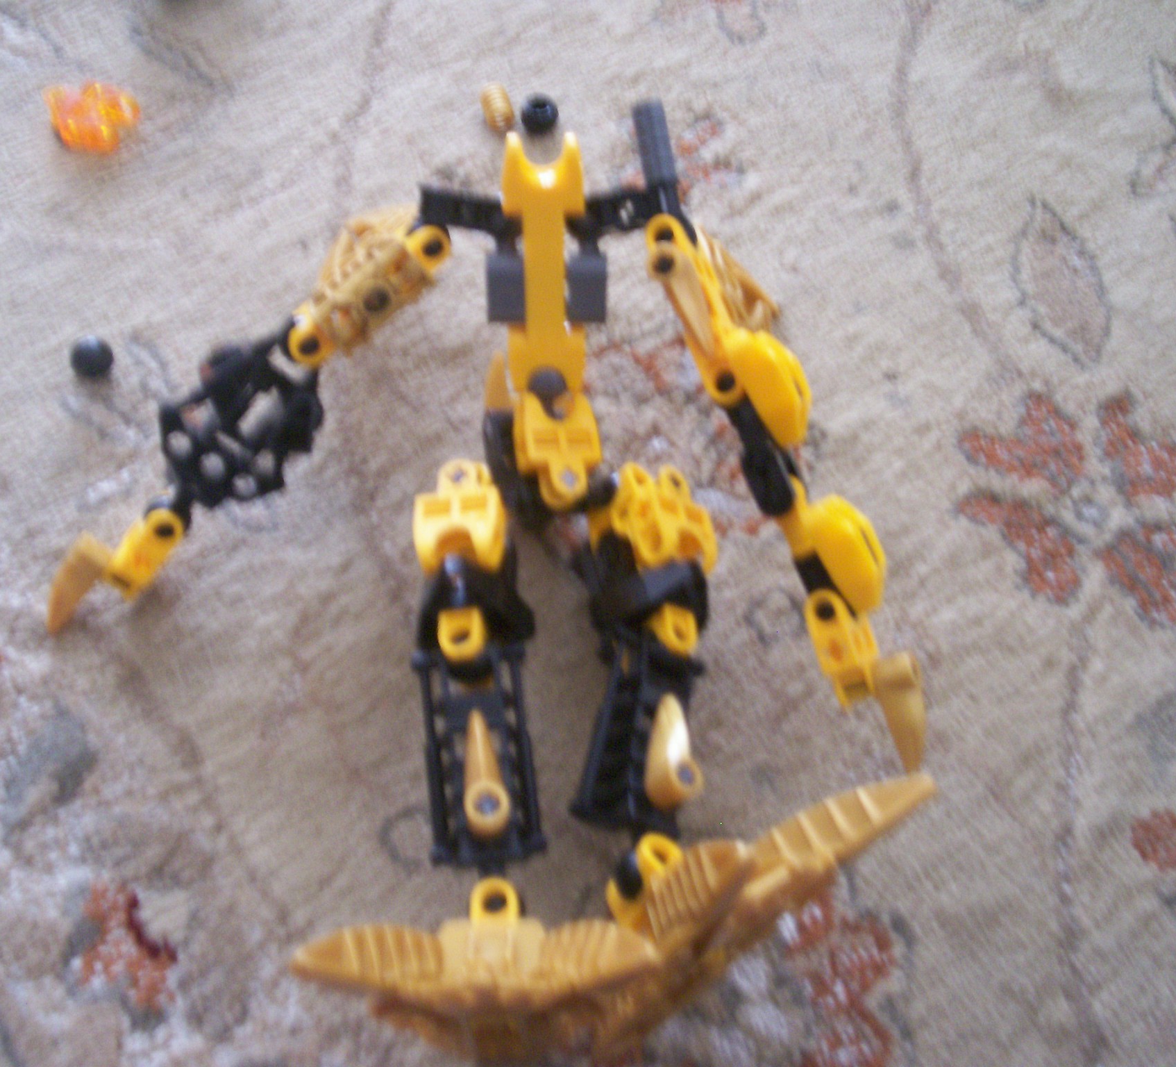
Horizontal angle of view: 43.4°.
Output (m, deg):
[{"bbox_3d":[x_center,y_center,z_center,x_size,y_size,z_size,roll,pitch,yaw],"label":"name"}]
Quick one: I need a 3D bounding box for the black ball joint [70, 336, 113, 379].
[{"bbox_3d":[-0.118,-0.042,0.353,0.010,0.010,0.010,0,57,0],"label":"black ball joint"}]

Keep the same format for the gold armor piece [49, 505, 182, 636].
[{"bbox_3d":[-0.096,0.007,0.301,0.021,0.012,0.025,7,57,4],"label":"gold armor piece"}]

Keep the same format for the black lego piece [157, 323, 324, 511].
[{"bbox_3d":[-0.073,-0.024,0.312,0.029,0.013,0.044,39,80,6],"label":"black lego piece"}]

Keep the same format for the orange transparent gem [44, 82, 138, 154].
[{"bbox_3d":[-0.133,-0.111,0.397,0.024,0.012,0.016,-5,56,-3],"label":"orange transparent gem"}]

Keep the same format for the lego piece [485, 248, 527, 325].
[{"bbox_3d":[-0.018,-0.054,0.324,0.009,0.009,0.015,0,57,0],"label":"lego piece"}]

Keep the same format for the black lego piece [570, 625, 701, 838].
[{"bbox_3d":[0.009,0.037,0.271,0.018,0.013,0.041,22,62,-23],"label":"black lego piece"}]

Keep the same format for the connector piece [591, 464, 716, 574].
[{"bbox_3d":[0.013,-0.003,0.290,0.015,0.015,0.022,-12,86,-41],"label":"connector piece"}]

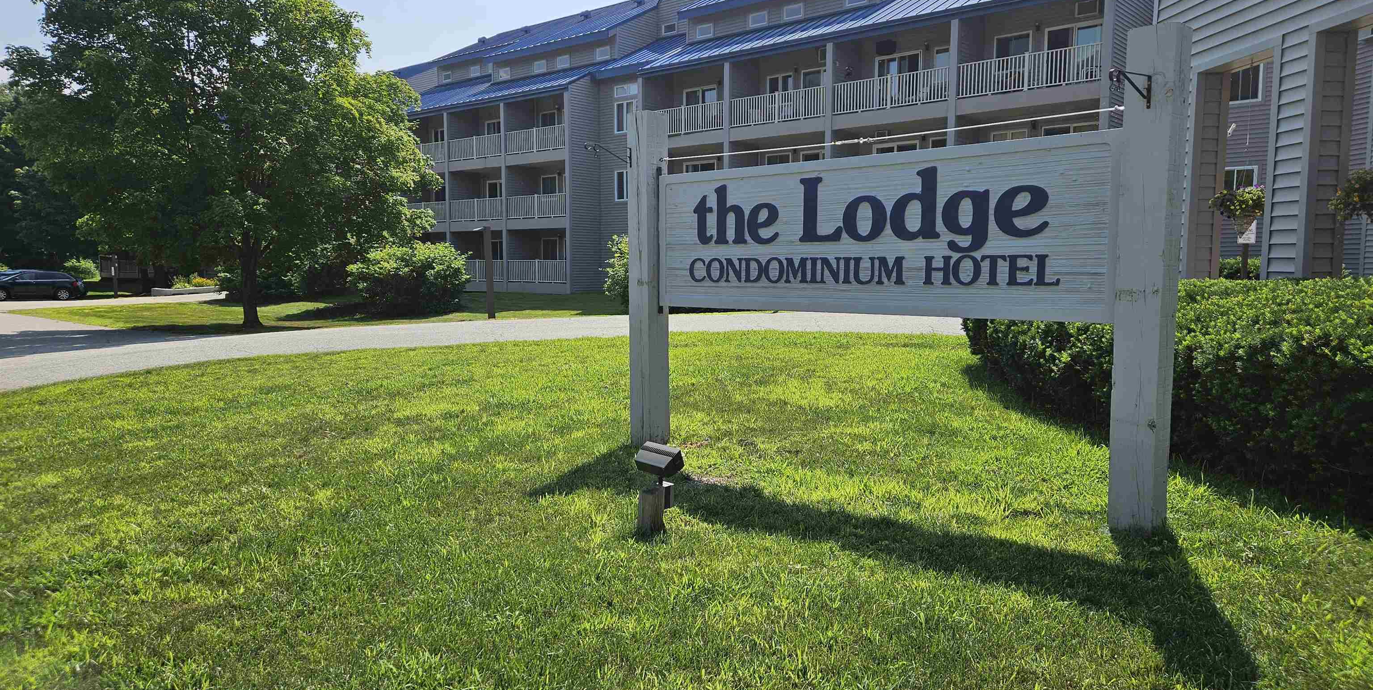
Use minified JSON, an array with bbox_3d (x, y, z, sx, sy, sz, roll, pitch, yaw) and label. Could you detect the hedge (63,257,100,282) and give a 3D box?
[{"bbox_3d":[-38.451,-4.756,57.798,2.700,1.558,2.000,-3,6,-33],"label":"hedge"}]

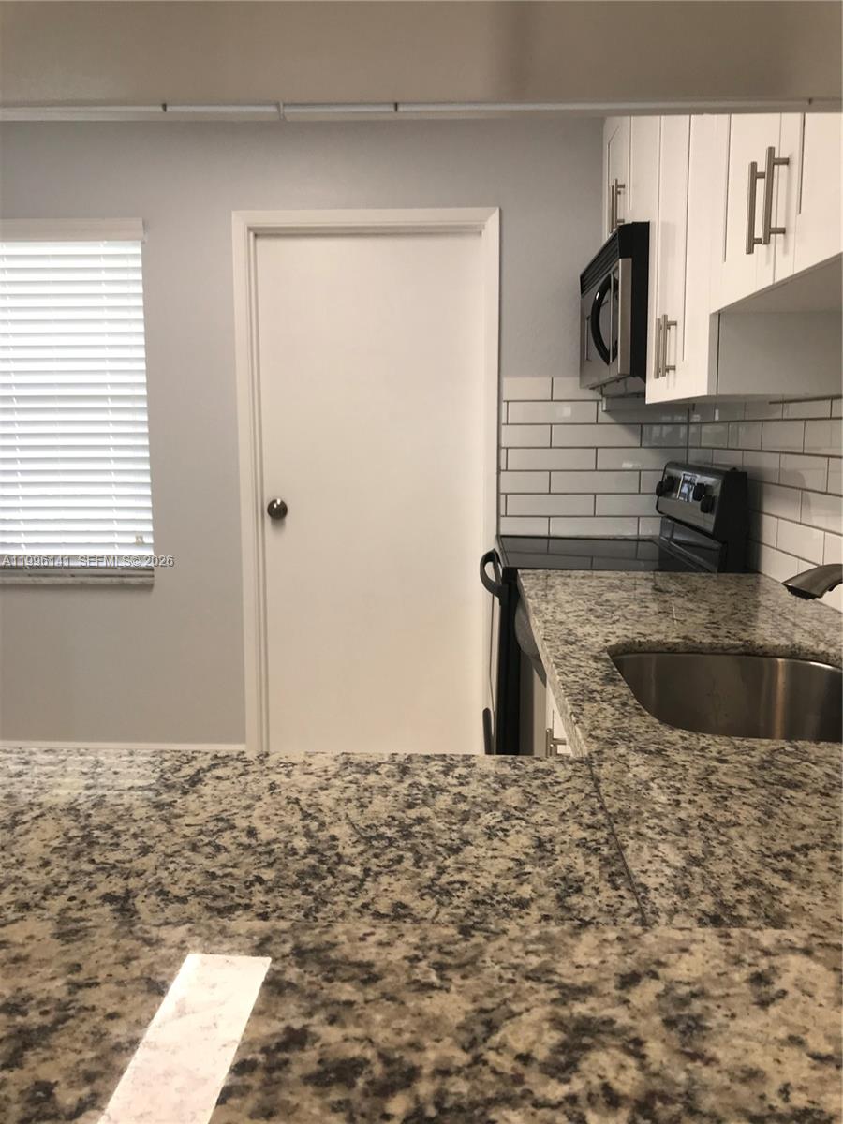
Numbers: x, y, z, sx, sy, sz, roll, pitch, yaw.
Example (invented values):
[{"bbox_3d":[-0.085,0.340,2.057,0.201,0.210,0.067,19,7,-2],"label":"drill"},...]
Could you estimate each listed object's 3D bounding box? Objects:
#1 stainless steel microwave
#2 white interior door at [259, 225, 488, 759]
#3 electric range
[{"bbox_3d":[0.690,-0.707,2.674,0.410,0.410,0.765,0,8,3],"label":"stainless steel microwave"},{"bbox_3d":[-0.181,-0.170,3.285,0.810,1.965,0.042,0,8,3],"label":"white interior door"},{"bbox_3d":[0.529,0.291,2.833,0.707,1.177,0.765,0,8,3],"label":"electric range"}]

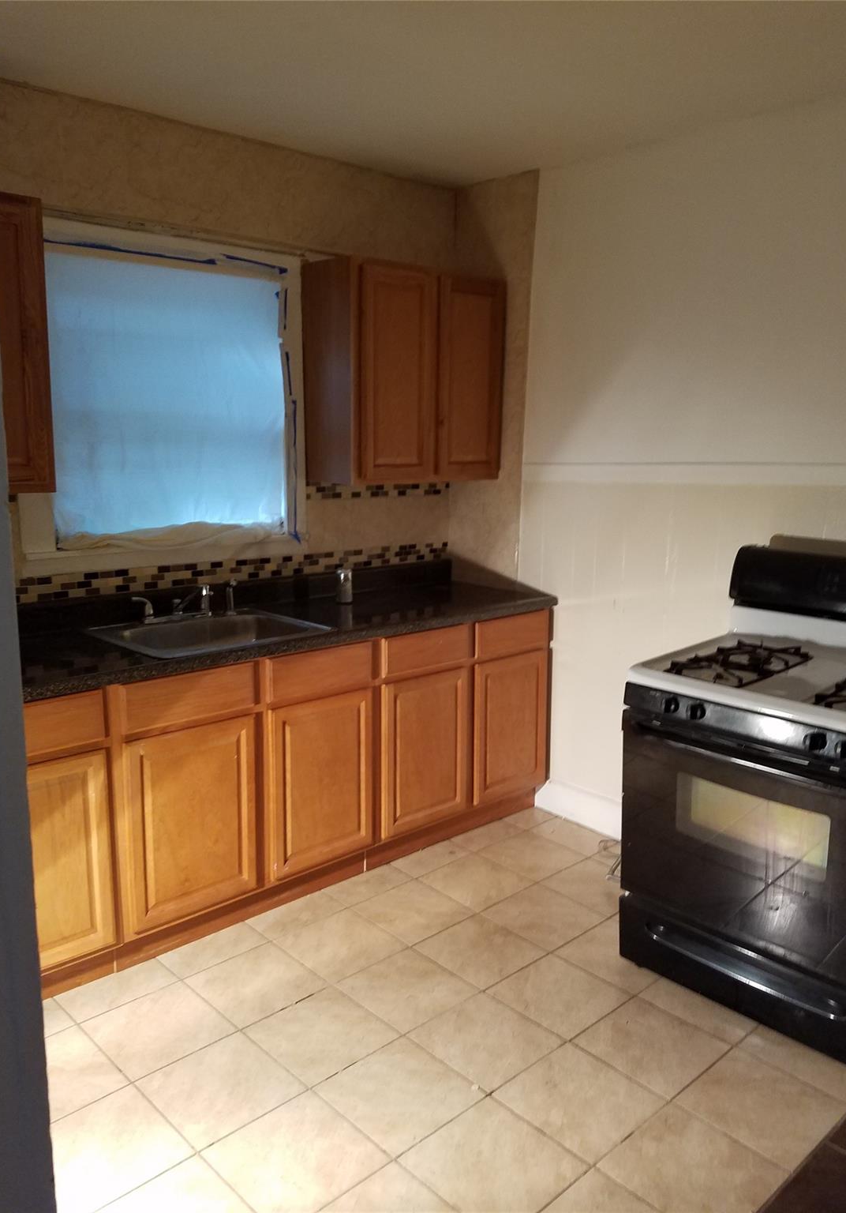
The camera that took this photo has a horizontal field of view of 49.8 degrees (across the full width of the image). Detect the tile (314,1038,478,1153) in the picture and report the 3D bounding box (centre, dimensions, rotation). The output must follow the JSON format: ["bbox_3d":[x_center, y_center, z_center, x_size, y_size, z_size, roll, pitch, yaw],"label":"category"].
[{"bbox_3d":[-0.056,1.167,2.182,0.300,0.010,0.300,-9,14,-43],"label":"tile"}]

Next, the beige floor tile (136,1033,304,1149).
[{"bbox_3d":[-0.482,1.151,2.176,0.299,0.010,0.299,-9,14,-42],"label":"beige floor tile"}]

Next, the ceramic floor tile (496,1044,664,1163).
[{"bbox_3d":[0.374,1.176,2.172,0.300,0.010,0.300,-9,14,-43],"label":"ceramic floor tile"}]

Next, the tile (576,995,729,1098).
[{"bbox_3d":[0.589,1.131,2.350,0.298,0.010,0.298,-9,14,-43],"label":"tile"}]

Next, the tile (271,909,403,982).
[{"bbox_3d":[-0.250,1.042,2.798,0.299,0.010,0.299,-9,14,-42],"label":"tile"}]

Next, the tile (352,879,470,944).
[{"bbox_3d":[-0.030,1.008,3.001,0.299,0.010,0.299,-9,14,-42],"label":"tile"}]

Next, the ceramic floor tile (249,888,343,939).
[{"bbox_3d":[-0.408,1.011,2.964,0.299,0.010,0.163,-9,14,-42],"label":"ceramic floor tile"}]

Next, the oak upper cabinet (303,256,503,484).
[{"bbox_3d":[-0.053,-0.886,3.578,0.787,0.788,0.303,-9,14,-42],"label":"oak upper cabinet"}]

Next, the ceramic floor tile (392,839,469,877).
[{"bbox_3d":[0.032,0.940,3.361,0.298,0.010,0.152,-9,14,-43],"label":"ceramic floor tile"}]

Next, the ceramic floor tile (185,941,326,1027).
[{"bbox_3d":[-0.469,1.076,2.595,0.299,0.010,0.299,-9,14,-42],"label":"ceramic floor tile"}]

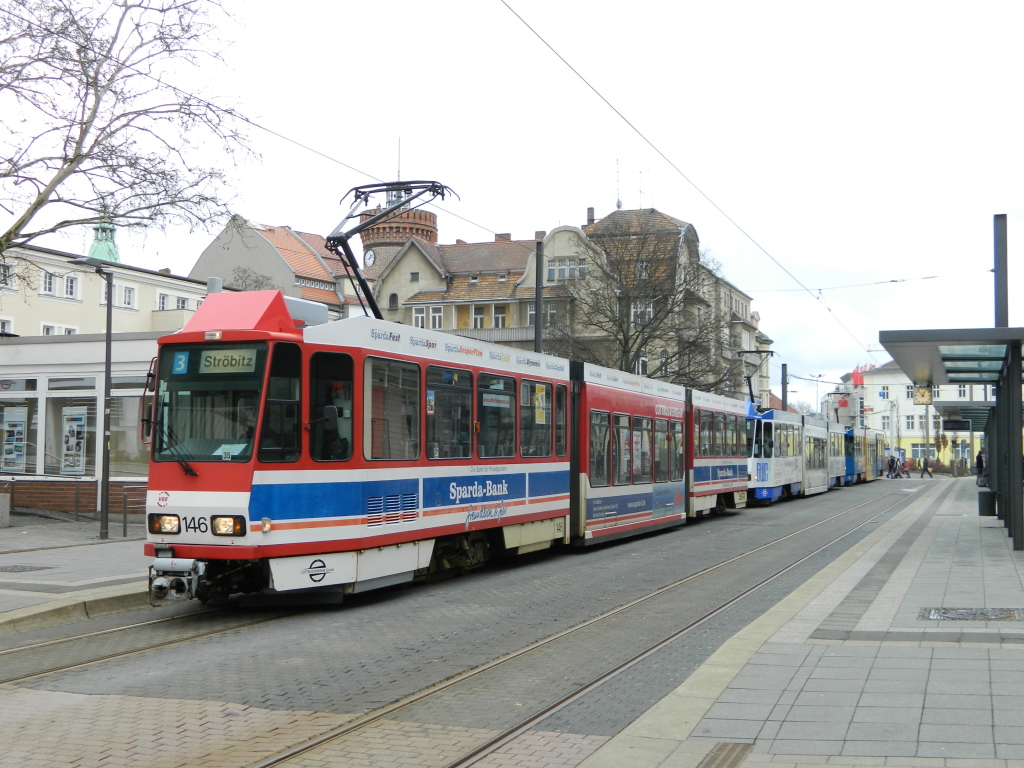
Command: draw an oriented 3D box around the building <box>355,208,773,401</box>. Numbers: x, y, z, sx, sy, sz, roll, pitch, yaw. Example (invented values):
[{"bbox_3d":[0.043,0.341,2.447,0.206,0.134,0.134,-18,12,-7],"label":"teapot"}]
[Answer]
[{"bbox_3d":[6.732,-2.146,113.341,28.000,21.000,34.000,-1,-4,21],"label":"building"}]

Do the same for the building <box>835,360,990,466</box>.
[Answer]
[{"bbox_3d":[54.102,3.995,158.671,21.000,14.000,13.000,-1,-4,21],"label":"building"}]

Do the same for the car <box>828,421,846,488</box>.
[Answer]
[{"bbox_3d":[15.484,3.692,61.626,2.250,3.300,9.000,-1,-4,21],"label":"car"}]

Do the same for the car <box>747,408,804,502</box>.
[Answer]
[{"bbox_3d":[8.854,2.704,44.276,2.250,3.300,9.100,-1,-4,21],"label":"car"}]

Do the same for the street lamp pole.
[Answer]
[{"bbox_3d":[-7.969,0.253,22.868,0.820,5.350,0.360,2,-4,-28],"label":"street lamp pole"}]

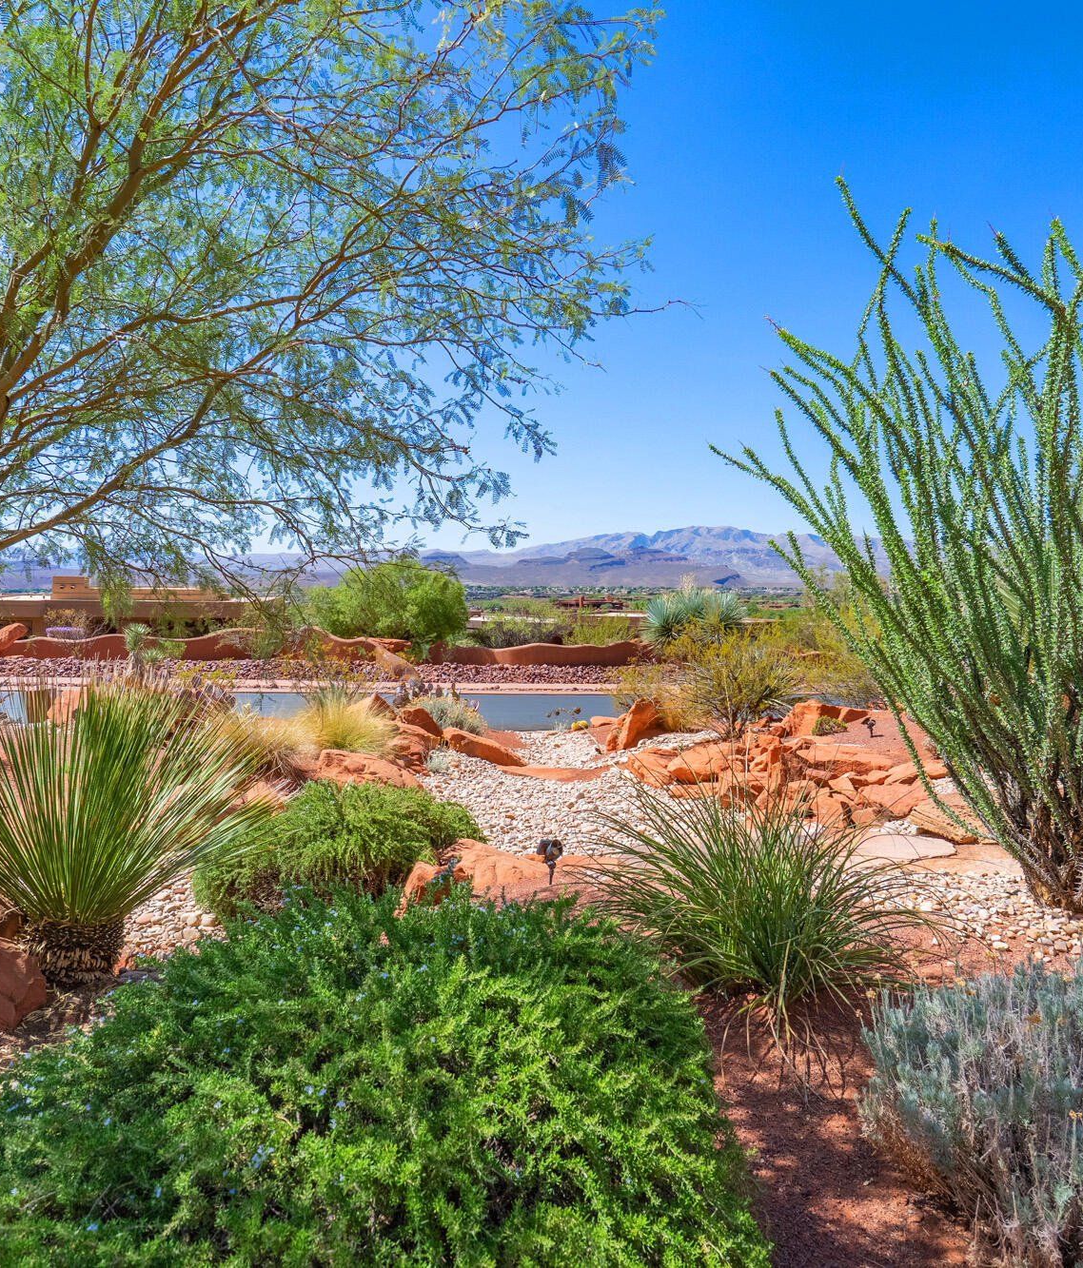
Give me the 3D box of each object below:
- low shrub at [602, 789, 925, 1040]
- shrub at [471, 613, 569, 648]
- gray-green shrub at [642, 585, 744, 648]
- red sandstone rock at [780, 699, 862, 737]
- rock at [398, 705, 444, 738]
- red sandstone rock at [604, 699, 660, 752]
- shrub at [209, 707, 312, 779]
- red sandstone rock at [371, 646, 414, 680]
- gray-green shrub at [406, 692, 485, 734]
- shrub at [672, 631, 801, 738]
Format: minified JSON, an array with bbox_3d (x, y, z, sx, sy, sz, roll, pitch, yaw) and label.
[{"bbox_3d":[0.820,1.029,3.250,1.220,0.780,1.200,0,3,0],"label":"low shrub"},{"bbox_3d":[-0.599,-0.041,23.500,2.900,1.100,2.100,0,3,0],"label":"shrub"},{"bbox_3d":[3.570,-0.317,20.000,2.400,1.600,2.100,0,3,0],"label":"gray-green shrub"},{"bbox_3d":[3.116,0.926,9.400,0.900,0.380,0.650,0,3,0],"label":"red sandstone rock"},{"bbox_3d":[-1.275,0.916,8.900,0.455,0.350,0.400,0,3,0],"label":"rock"},{"bbox_3d":[0.944,0.960,8.800,0.555,0.540,0.420,0,3,0],"label":"red sandstone rock"},{"bbox_3d":[-2.432,0.950,7.300,0.900,0.600,0.800,0,3,0],"label":"shrub"},{"bbox_3d":[-3.586,0.703,20.500,0.979,0.804,0.900,0,3,0],"label":"red sandstone rock"},{"bbox_3d":[-1.123,0.940,9.900,0.900,0.500,0.800,0,3,0],"label":"gray-green shrub"},{"bbox_3d":[2.198,0.546,9.400,1.395,1.123,1.300,0,3,0],"label":"shrub"}]

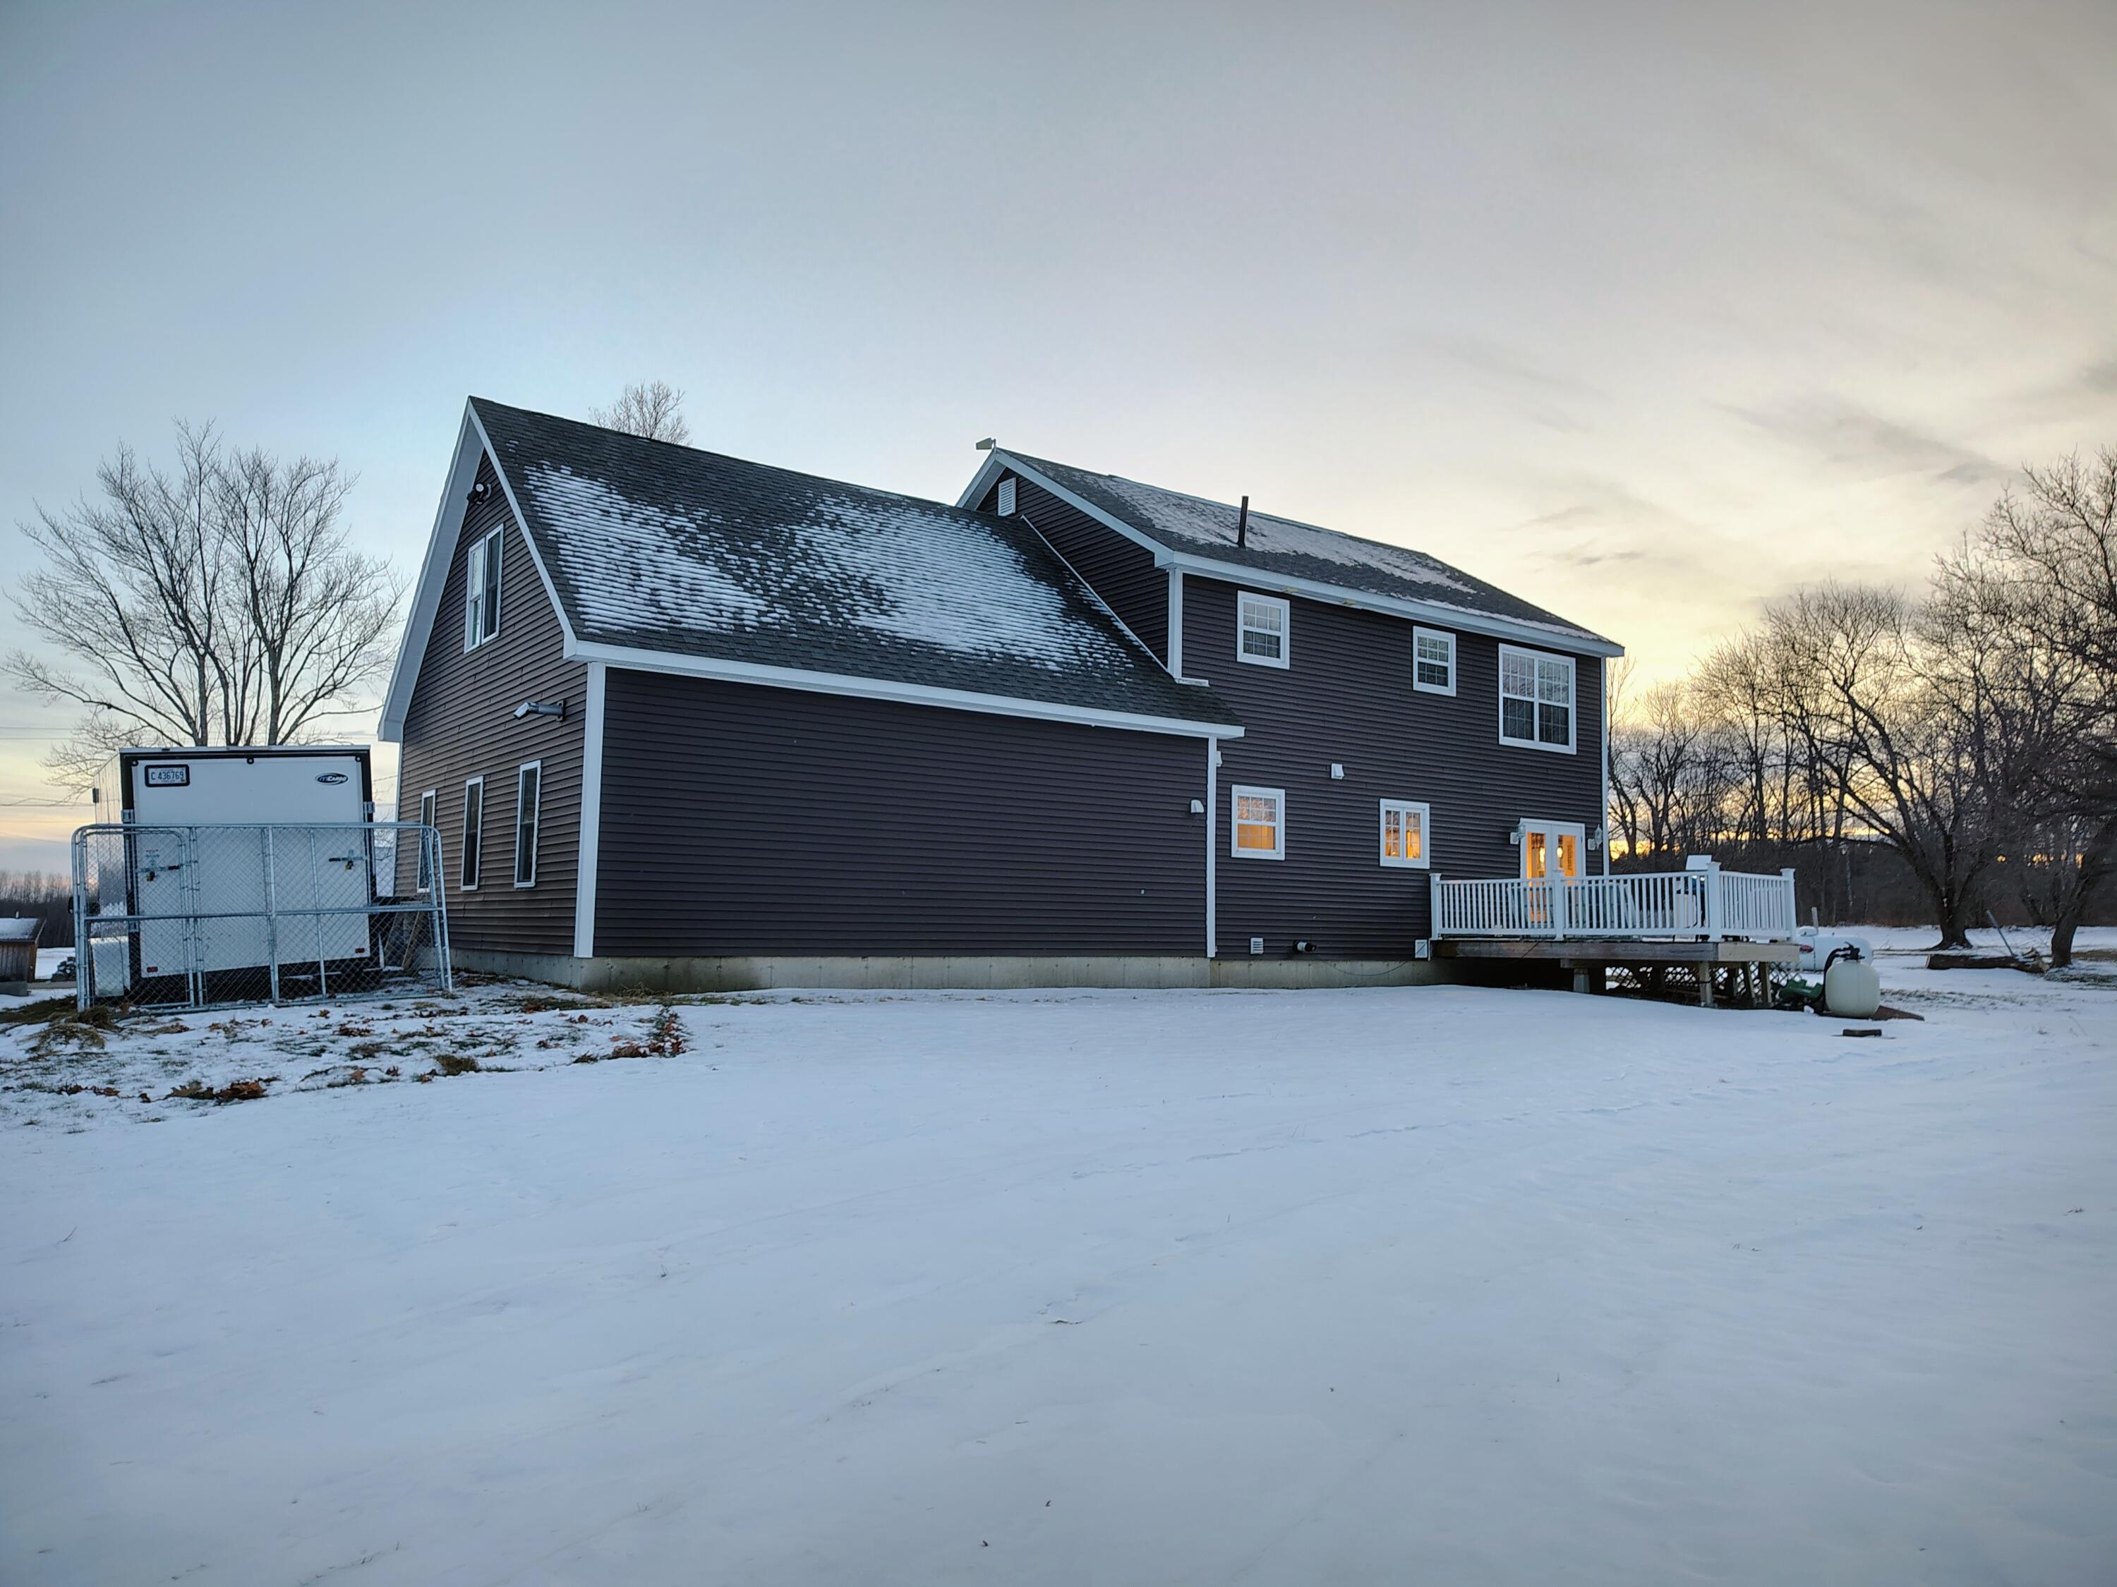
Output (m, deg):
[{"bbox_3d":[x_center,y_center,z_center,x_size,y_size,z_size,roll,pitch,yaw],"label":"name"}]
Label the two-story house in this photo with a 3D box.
[{"bbox_3d":[0.000,-1.376,25.216,19.721,8.952,10.023,5,-6,-36],"label":"two-story house"}]

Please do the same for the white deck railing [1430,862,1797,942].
[{"bbox_3d":[8.644,1.757,22.968,2.500,1.143,5.026,5,-6,-36],"label":"white deck railing"}]

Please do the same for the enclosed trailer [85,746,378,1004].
[{"bbox_3d":[-9.154,0.936,16.113,2.350,2.450,4.600,-2,-2,-36],"label":"enclosed trailer"}]

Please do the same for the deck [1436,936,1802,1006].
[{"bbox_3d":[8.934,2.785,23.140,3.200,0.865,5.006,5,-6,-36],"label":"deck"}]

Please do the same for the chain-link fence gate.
[{"bbox_3d":[-7.408,1.114,13.906,3.172,1.734,0.180,1,-18,-40],"label":"chain-link fence gate"}]

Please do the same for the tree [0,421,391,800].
[{"bbox_3d":[-18.760,-2.083,31.471,8.700,12.000,8.500,5,-6,-36],"label":"tree"}]

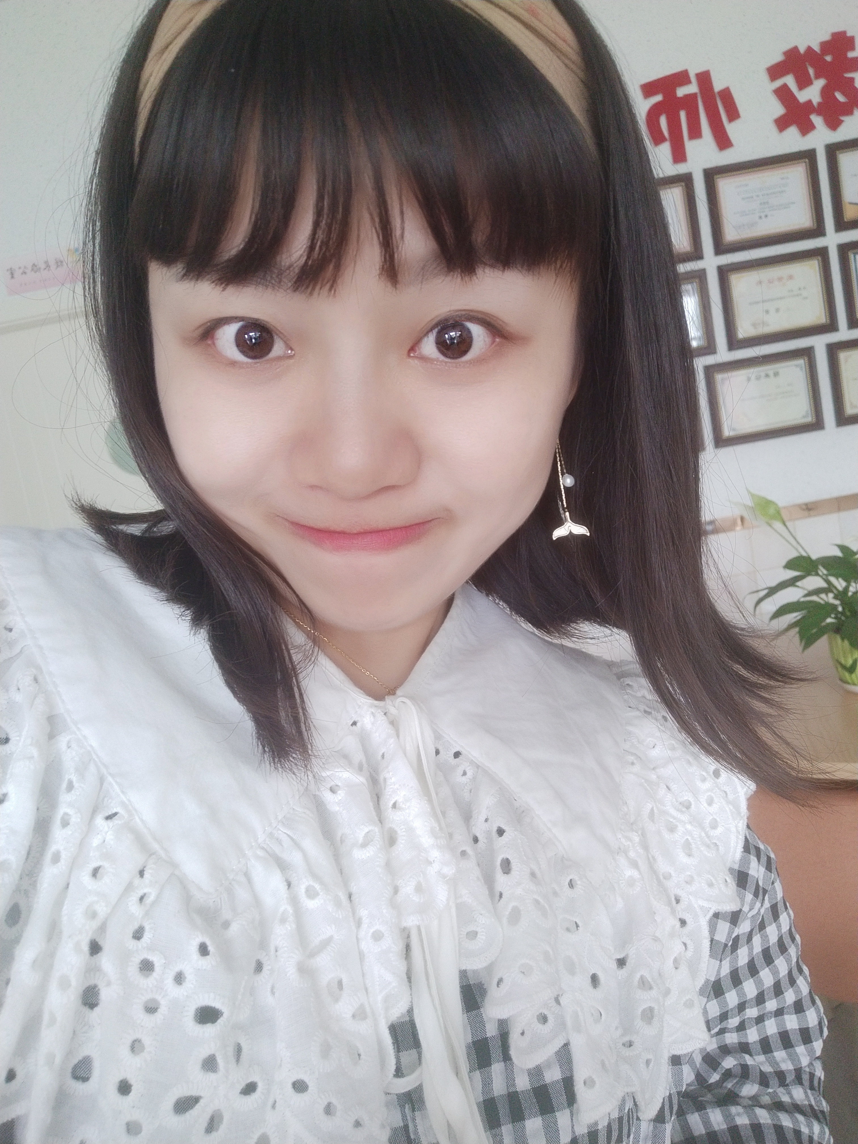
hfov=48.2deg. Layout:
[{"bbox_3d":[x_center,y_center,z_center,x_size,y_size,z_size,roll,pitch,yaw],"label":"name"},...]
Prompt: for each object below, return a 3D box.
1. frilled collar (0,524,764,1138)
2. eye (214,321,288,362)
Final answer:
[{"bbox_3d":[-0.027,0.106,0.483,0.366,0.243,0.225,1,6,-10],"label":"frilled collar"},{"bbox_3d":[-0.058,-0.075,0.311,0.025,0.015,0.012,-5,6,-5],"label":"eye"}]

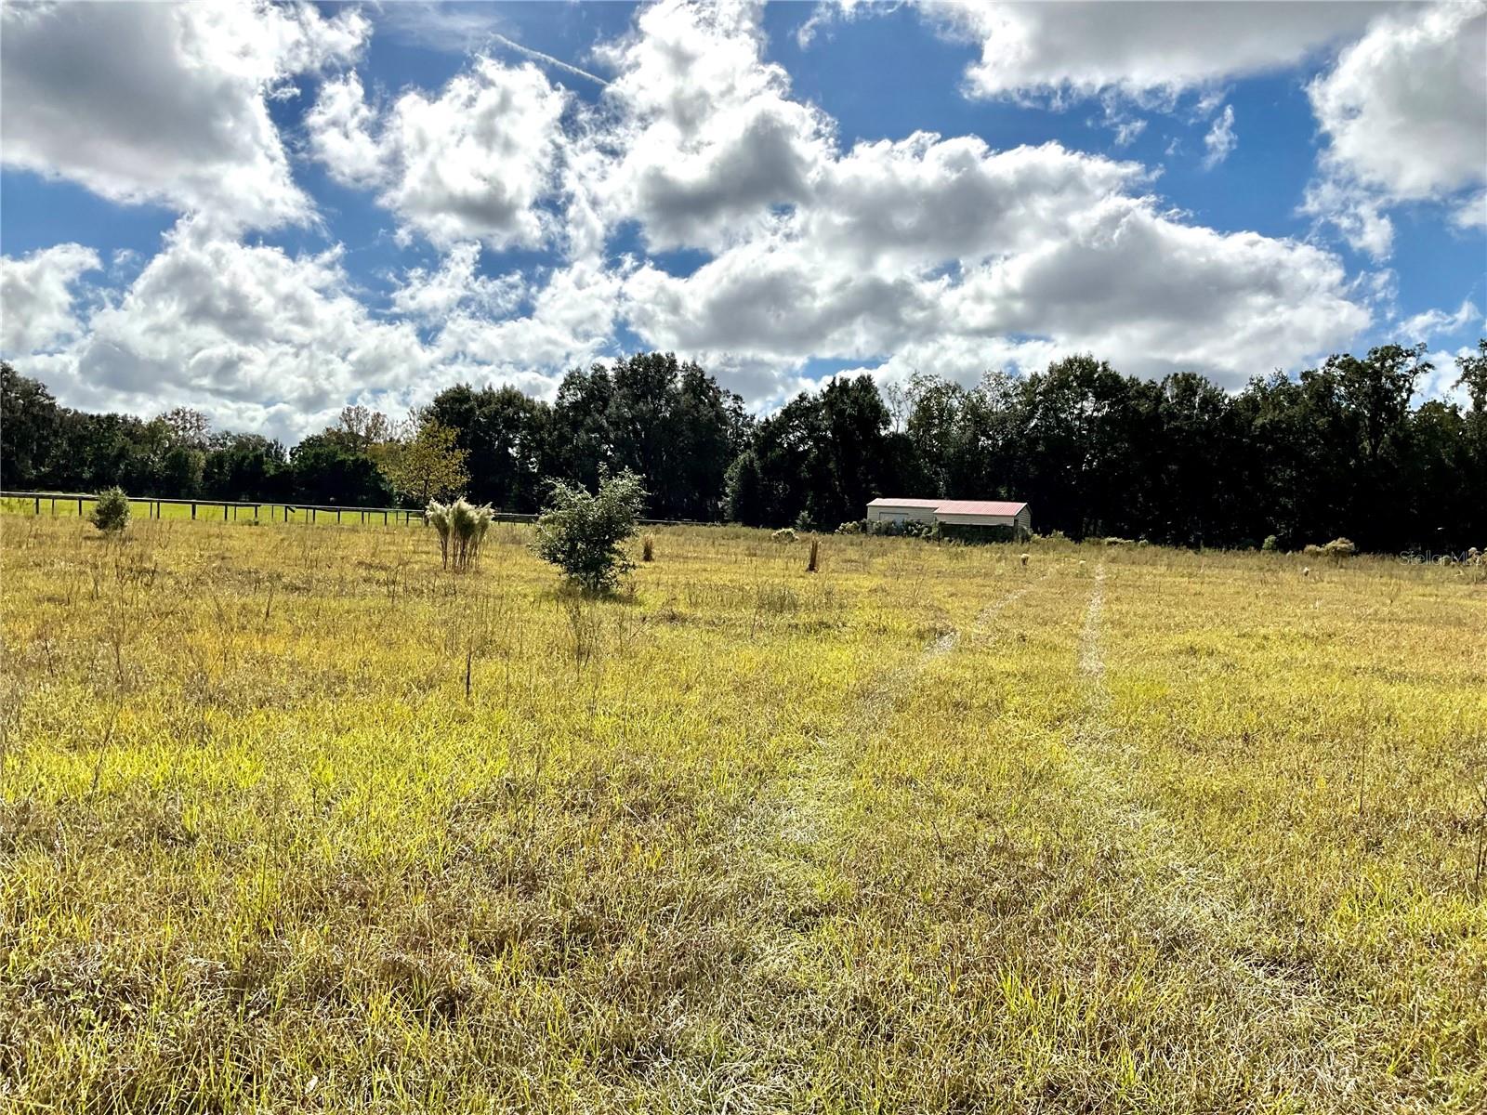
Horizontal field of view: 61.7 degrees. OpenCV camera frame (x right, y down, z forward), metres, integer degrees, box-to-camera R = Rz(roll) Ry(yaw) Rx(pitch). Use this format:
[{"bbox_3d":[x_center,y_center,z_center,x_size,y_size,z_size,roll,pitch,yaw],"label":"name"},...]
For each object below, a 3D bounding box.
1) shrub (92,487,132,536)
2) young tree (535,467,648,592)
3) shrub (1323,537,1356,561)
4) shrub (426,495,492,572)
[{"bbox_3d":[-23.518,-1.749,46.314,1.468,1.814,1.468,2,2,0],"label":"shrub"},{"bbox_3d":[-2.745,-0.487,22.211,2.030,2.278,1.928,2,2,0],"label":"young tree"},{"bbox_3d":[28.547,-0.306,59.671,1.614,1.336,1.614,2,2,0],"label":"shrub"},{"bbox_3d":[-6.433,-0.514,28.273,1.503,1.687,1.383,2,2,0],"label":"shrub"}]

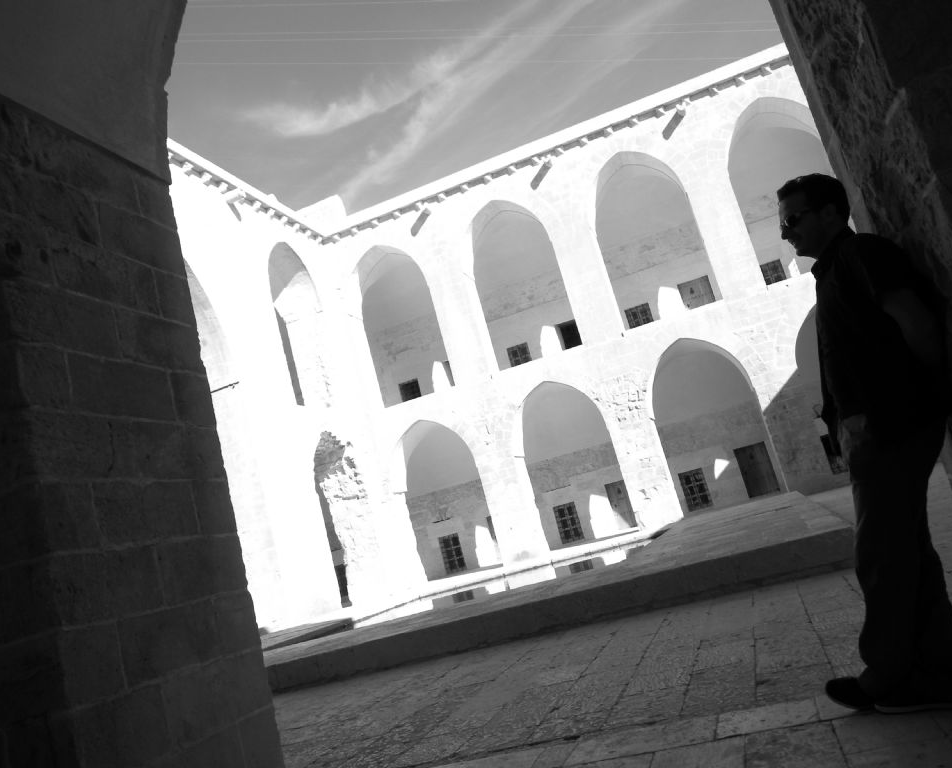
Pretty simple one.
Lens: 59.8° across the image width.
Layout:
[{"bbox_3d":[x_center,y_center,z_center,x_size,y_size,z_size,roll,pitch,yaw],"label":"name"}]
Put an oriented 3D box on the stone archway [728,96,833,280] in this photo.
[{"bbox_3d":[6.991,-4.397,18.441,2.270,4.100,0.740,-18,-11,16],"label":"stone archway"}]

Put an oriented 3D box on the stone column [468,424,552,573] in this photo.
[{"bbox_3d":[0.848,2.775,19.734,0.980,3.100,0.740,-18,-11,16],"label":"stone column"}]

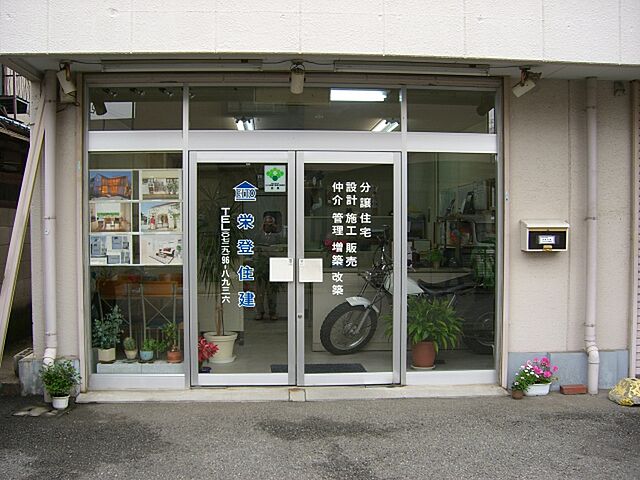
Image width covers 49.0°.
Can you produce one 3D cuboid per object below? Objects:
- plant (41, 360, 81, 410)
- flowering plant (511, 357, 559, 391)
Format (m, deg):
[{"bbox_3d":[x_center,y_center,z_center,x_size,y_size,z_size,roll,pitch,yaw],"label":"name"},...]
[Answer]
[{"bbox_3d":[-2.031,1.135,5.500,0.313,0.380,0.300,0,2,-4],"label":"plant"},{"bbox_3d":[1.817,1.136,5.943,0.380,0.290,0.270,0,1,-4],"label":"flowering plant"}]

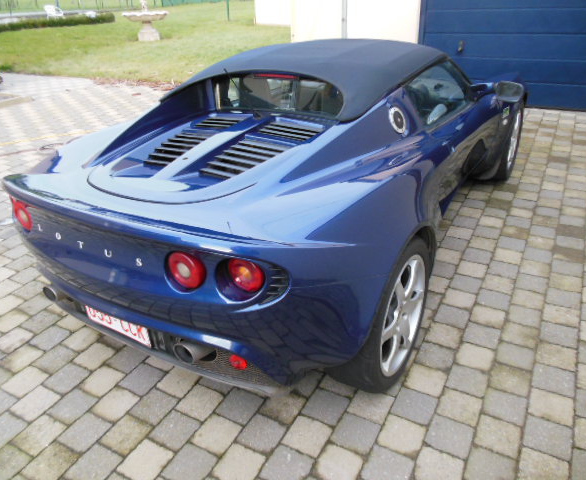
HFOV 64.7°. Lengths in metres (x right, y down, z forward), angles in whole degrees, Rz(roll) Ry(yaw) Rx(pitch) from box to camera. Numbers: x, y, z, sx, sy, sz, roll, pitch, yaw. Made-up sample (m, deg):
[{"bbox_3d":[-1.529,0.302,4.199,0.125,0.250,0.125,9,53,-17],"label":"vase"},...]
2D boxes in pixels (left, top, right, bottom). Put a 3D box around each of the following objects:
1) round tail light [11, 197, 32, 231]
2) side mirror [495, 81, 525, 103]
[{"bbox_3d":[-0.999,-0.092,1.720,0.120,0.120,0.060,15,34,33],"label":"round tail light"},{"bbox_3d":[1.218,-0.827,2.591,0.155,0.110,0.085,18,36,36],"label":"side mirror"}]

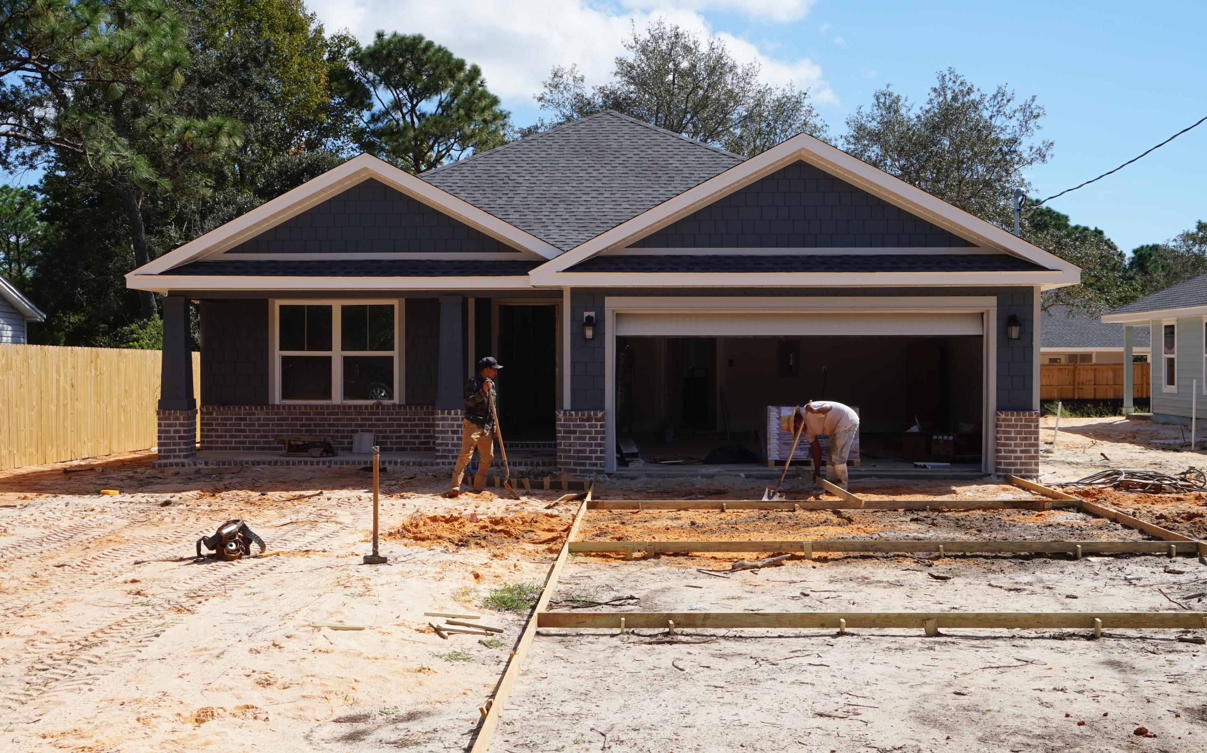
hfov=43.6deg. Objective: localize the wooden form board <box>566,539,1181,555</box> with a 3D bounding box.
[{"bbox_3d":[2.432,1.482,13.090,5.460,0.092,0.038,0,0,1],"label":"wooden form board"}]

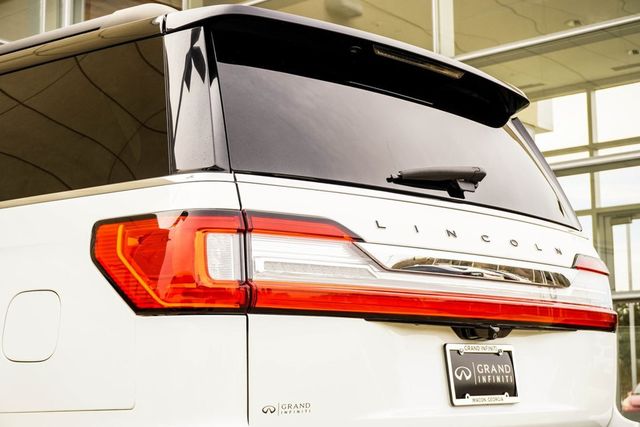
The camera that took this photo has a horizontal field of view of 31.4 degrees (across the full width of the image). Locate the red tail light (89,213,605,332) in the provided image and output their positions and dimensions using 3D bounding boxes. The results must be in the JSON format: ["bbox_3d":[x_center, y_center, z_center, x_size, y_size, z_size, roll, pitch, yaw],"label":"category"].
[{"bbox_3d":[0.288,0.205,3.231,0.460,0.260,1.900,-8,-11,42],"label":"red tail light"}]

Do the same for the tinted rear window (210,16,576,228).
[{"bbox_3d":[0.303,-0.215,3.288,1.570,0.480,0.130,8,-34,-46],"label":"tinted rear window"}]

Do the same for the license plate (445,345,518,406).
[{"bbox_3d":[0.438,0.436,3.072,0.020,0.161,0.312,-16,-17,41],"label":"license plate"}]

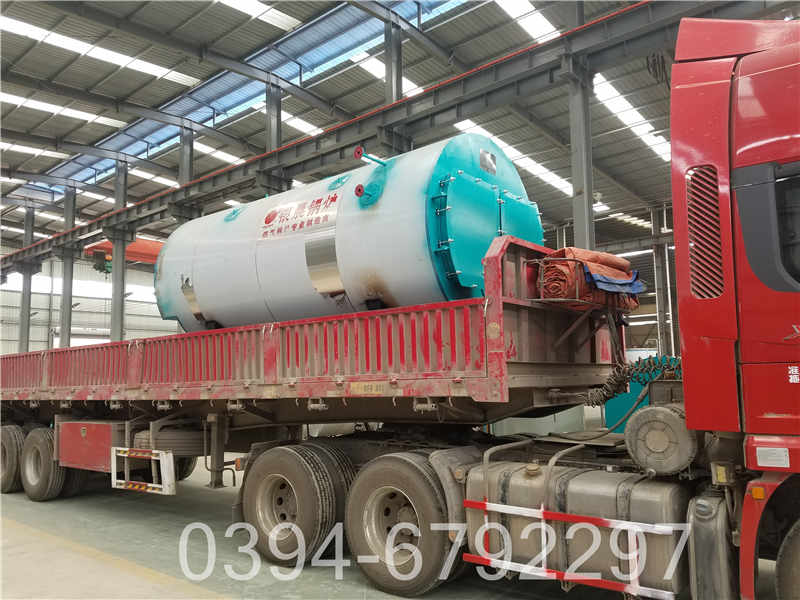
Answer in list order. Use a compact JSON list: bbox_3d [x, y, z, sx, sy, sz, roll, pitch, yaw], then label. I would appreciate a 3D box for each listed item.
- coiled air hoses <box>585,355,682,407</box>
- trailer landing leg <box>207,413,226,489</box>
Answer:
[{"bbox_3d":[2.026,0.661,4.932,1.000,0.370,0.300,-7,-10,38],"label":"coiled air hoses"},{"bbox_3d":[-2.238,1.824,7.330,0.200,0.880,0.200,-7,-10,38],"label":"trailer landing leg"}]

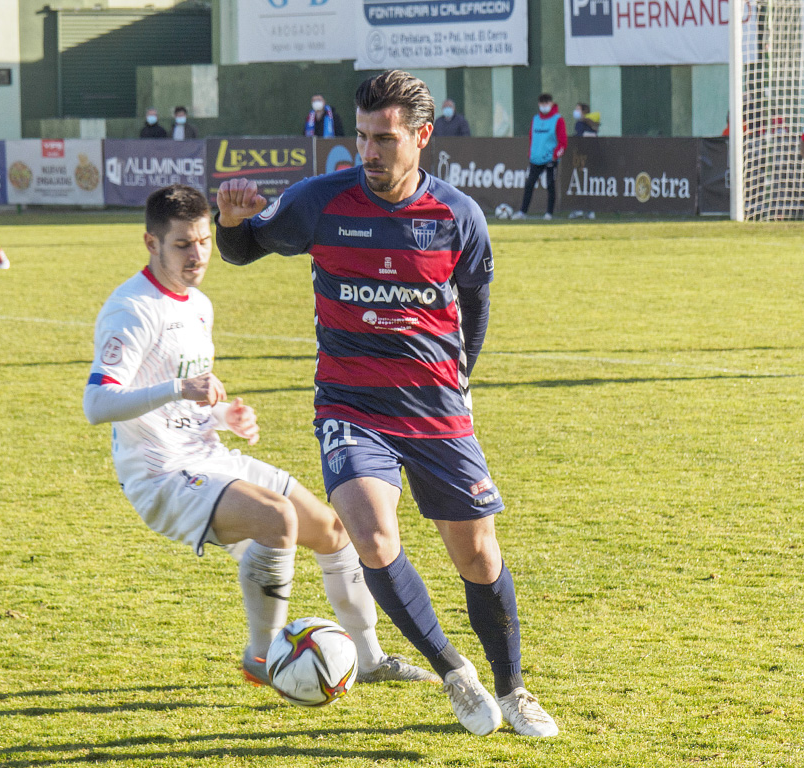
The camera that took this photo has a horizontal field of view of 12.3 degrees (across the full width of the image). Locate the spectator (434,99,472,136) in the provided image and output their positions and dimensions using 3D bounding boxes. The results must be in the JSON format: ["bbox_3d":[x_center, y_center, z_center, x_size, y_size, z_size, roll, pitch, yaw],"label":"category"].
[{"bbox_3d":[0.669,-2.930,49.236,0.520,1.660,0.340,1,5,23],"label":"spectator"}]

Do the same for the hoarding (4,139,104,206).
[{"bbox_3d":[-5.303,-3.238,56.934,0.060,0.986,2.502,-5,6,-41],"label":"hoarding"}]

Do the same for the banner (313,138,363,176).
[{"bbox_3d":[-0.380,-2.801,49.733,0.050,0.954,2.410,-5,6,-41],"label":"banner"}]

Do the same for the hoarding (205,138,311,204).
[{"bbox_3d":[-1.969,-2.916,51.545,0.050,0.945,2.410,-5,6,-41],"label":"hoarding"}]

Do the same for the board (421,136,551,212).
[{"bbox_3d":[1.228,-2.783,49.583,0.060,0.997,2.477,-5,6,-41],"label":"board"}]

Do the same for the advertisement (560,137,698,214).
[{"bbox_3d":[2.799,-2.576,46.110,0.050,0.953,2.410,-5,6,-41],"label":"advertisement"}]

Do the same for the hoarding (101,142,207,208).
[{"bbox_3d":[-3.657,-3.119,55.082,0.060,0.985,2.460,-5,6,-41],"label":"hoarding"}]

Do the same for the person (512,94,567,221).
[{"bbox_3d":[1.747,-2.836,46.725,0.580,1.575,0.400,2,5,28],"label":"person"}]

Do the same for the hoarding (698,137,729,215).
[{"bbox_3d":[4.388,-2.476,44.298,0.050,0.922,2.410,-5,6,-41],"label":"hoarding"}]

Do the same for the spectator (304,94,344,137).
[{"bbox_3d":[-1.092,-3.250,52.908,0.540,1.700,0.360,2,5,30],"label":"spectator"}]

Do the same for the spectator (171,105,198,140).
[{"bbox_3d":[-3.099,-3.163,53.454,0.480,1.620,0.320,2,6,30],"label":"spectator"}]

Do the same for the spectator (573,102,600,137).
[{"bbox_3d":[2.337,-2.825,47.247,0.300,1.470,0.420,-4,6,-35],"label":"spectator"}]

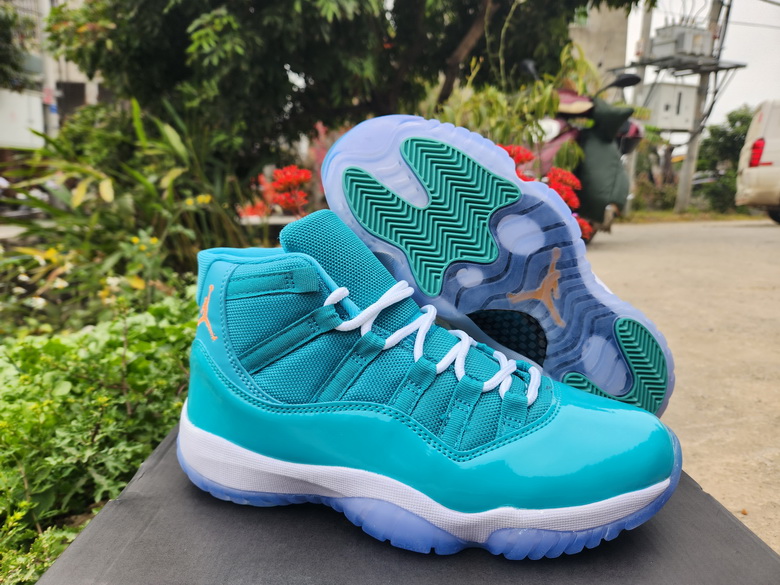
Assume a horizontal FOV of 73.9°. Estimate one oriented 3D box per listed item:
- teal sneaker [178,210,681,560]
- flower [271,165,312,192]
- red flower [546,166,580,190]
[{"bbox_3d":[0.014,0.037,0.295,0.298,0.166,0.110,2,10,10],"label":"teal sneaker"},{"bbox_3d":[-0.247,-0.286,1.300,0.105,0.070,0.097,-2,10,-10],"label":"flower"},{"bbox_3d":[0.453,-0.296,1.350,0.091,0.065,0.087,3,10,18],"label":"red flower"}]

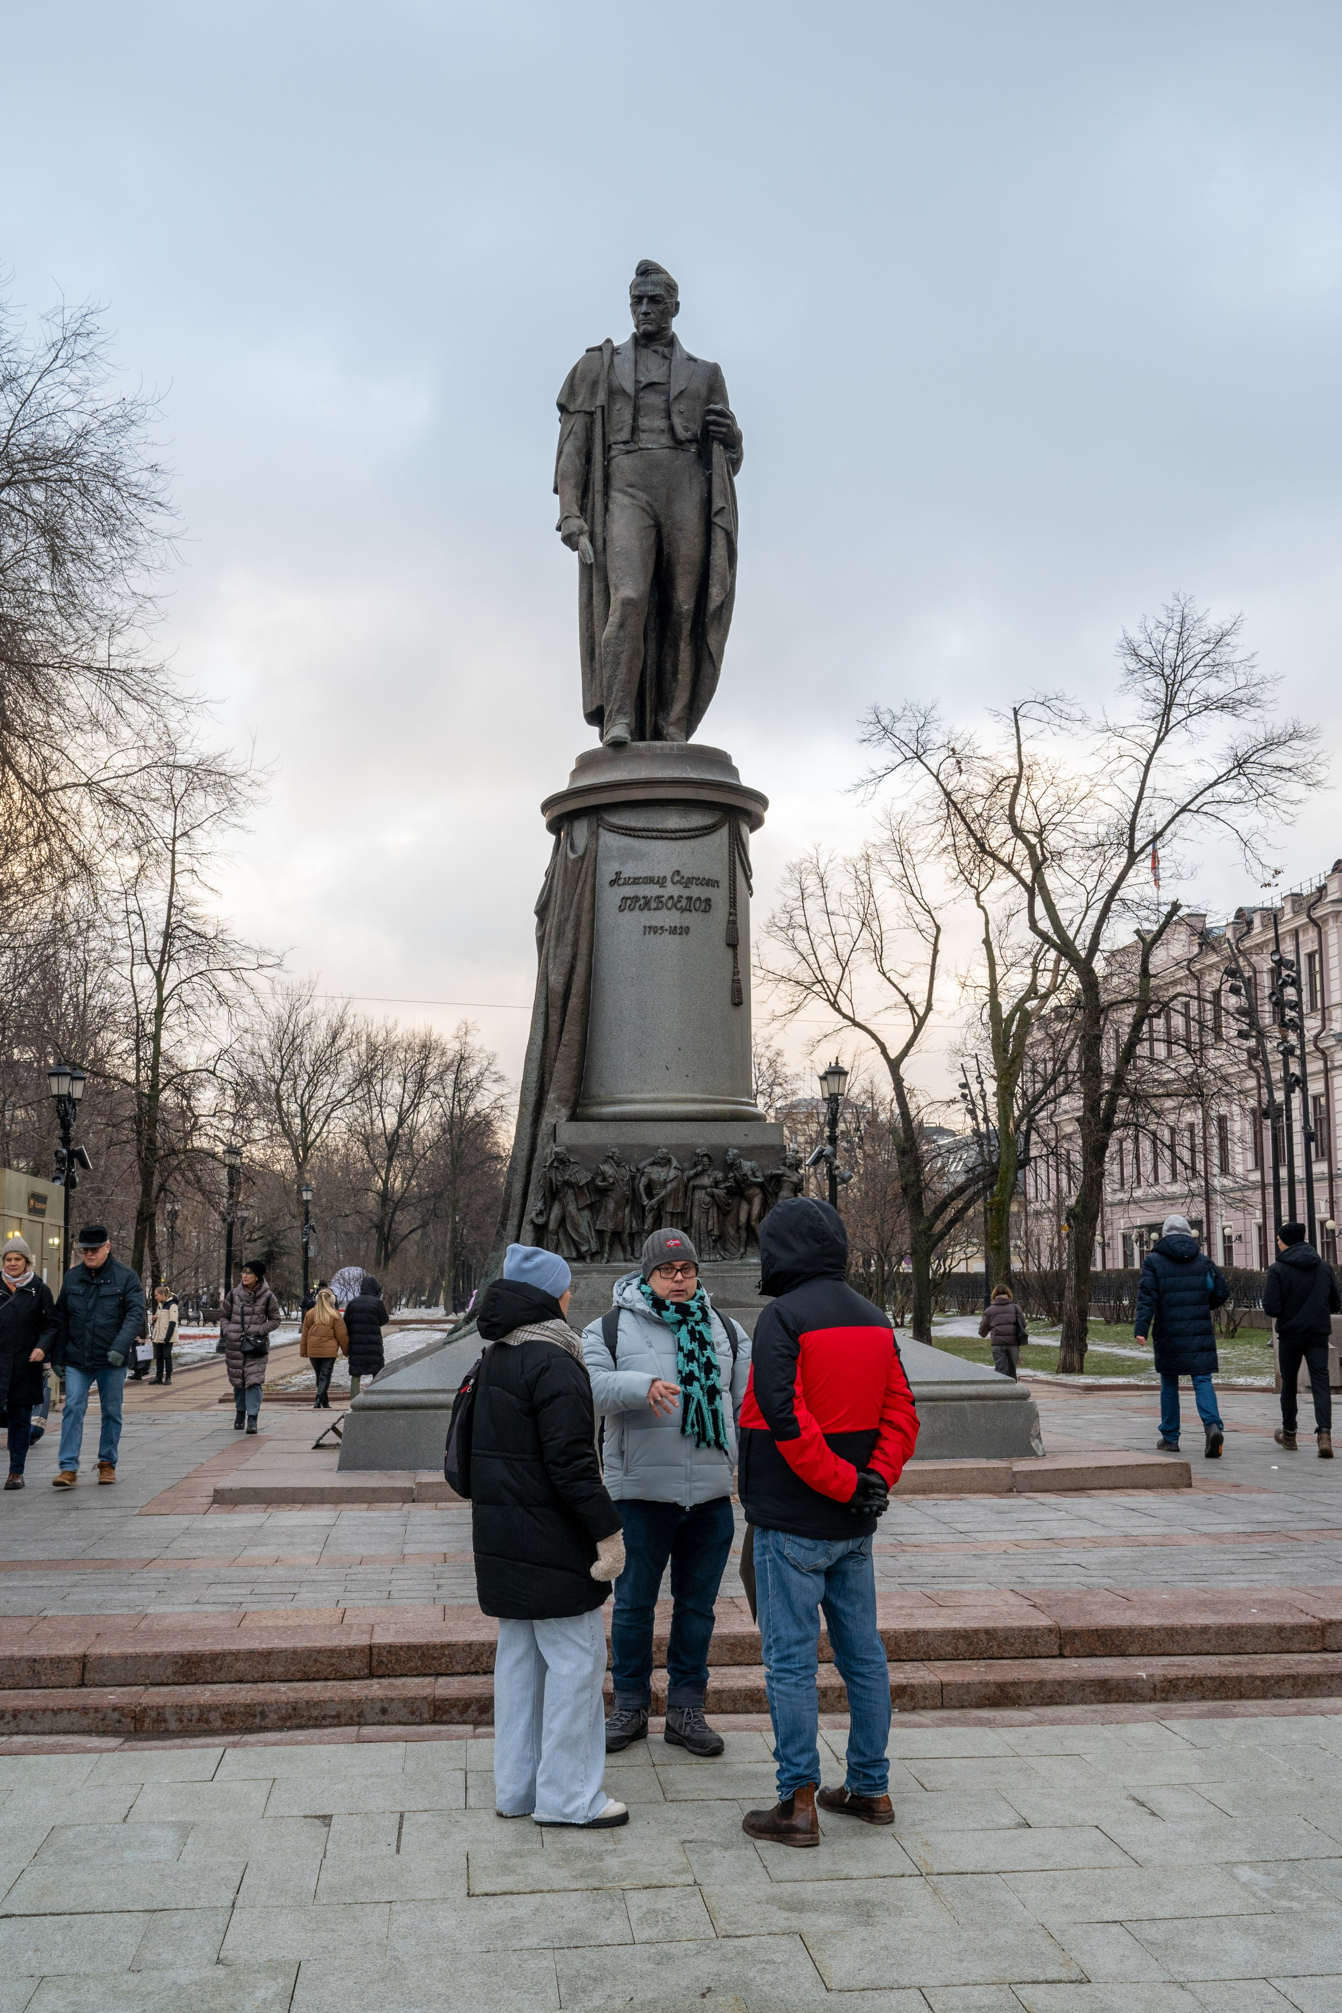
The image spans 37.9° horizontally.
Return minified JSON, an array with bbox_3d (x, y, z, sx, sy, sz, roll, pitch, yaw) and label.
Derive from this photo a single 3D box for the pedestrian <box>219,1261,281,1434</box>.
[{"bbox_3d":[-4.078,3.288,18.926,0.580,1.650,0.420,-2,-8,12],"label":"pedestrian"}]

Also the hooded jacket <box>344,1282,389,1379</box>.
[{"bbox_3d":[-4.002,4.232,25.795,0.560,1.300,0.400,-1,-8,2],"label":"hooded jacket"}]

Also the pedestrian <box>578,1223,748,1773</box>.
[{"bbox_3d":[-0.017,1.685,6.913,0.600,1.780,0.480,0,-8,-6],"label":"pedestrian"}]

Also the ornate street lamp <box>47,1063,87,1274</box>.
[{"bbox_3d":[-9.229,3.282,29.835,0.420,5.030,1.150,0,-8,-4],"label":"ornate street lamp"}]

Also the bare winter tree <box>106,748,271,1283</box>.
[{"bbox_3d":[-10.934,0.761,44.014,3.800,13.870,3.800,0,-8,0],"label":"bare winter tree"}]

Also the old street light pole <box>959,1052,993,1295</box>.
[{"bbox_3d":[7.883,4.936,50.545,1.000,7.450,0.900,-3,-9,18],"label":"old street light pole"}]

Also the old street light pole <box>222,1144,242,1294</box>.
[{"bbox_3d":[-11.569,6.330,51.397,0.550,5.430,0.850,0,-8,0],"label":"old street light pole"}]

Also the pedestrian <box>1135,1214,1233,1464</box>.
[{"bbox_3d":[3.903,2.500,14.986,0.660,1.800,0.550,-1,-8,7],"label":"pedestrian"}]

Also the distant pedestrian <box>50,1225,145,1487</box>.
[{"bbox_3d":[-3.989,2.407,13.633,0.570,1.770,0.480,-1,-8,3],"label":"distant pedestrian"}]

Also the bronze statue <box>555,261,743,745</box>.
[{"bbox_3d":[-0.187,-4.271,16.653,1.620,4.440,1.350,-1,-8,0],"label":"bronze statue"}]

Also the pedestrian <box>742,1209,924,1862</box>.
[{"bbox_3d":[0.471,1.495,5.861,0.480,1.830,0.560,-7,-11,37],"label":"pedestrian"}]

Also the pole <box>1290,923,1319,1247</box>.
[{"bbox_3d":[16.303,3.083,50.035,0.450,10.470,0.450,-3,-8,17],"label":"pole"}]

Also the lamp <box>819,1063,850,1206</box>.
[{"bbox_3d":[2.539,3.333,30.323,0.420,5.110,1.150,1,-8,-8],"label":"lamp"}]

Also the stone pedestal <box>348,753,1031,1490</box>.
[{"bbox_3d":[-0.125,0.693,16.128,4.850,5.550,4.850,1,-8,-7],"label":"stone pedestal"}]

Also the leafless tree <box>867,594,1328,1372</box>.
[{"bbox_3d":[6.770,-0.550,31.424,6.600,12.630,5.800,0,-8,0],"label":"leafless tree"}]

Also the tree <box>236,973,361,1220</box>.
[{"bbox_3d":[-12.962,5.155,67.921,4.400,12.350,4.400,0,-8,0],"label":"tree"}]

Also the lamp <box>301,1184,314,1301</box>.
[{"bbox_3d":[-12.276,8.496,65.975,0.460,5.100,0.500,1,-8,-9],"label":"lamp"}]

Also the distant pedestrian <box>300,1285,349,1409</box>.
[{"bbox_3d":[-4.623,4.539,26.077,0.580,1.580,0.450,0,-8,-5],"label":"distant pedestrian"}]

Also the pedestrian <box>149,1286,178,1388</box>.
[{"bbox_3d":[-8.428,5.484,32.565,0.400,1.660,0.500,5,-10,-34],"label":"pedestrian"}]

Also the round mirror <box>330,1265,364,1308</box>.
[{"bbox_3d":[-7.404,6.588,45.531,1.070,1.070,0.100,1,-8,-8],"label":"round mirror"}]

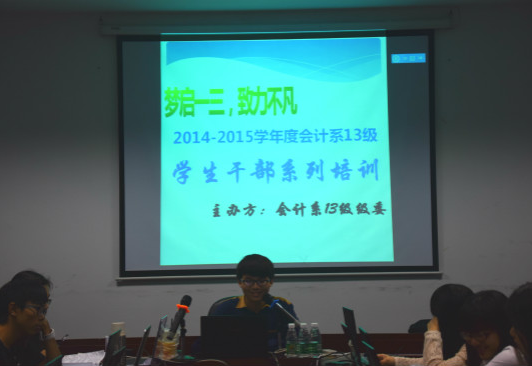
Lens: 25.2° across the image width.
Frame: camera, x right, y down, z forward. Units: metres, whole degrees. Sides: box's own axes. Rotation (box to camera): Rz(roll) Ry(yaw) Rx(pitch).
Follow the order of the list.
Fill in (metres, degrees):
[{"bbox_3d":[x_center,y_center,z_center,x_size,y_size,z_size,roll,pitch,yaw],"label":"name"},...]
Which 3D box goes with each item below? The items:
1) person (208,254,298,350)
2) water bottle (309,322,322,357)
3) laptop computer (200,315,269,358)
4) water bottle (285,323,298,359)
[{"bbox_3d":[-0.056,1.012,6.187,0.520,1.270,0.800,-1,-1,0],"label":"person"},{"bbox_3d":[0.249,0.798,6.050,0.058,0.171,0.058,-1,-1,0],"label":"water bottle"},{"bbox_3d":[-0.158,0.772,6.062,0.340,0.220,0.320,-1,-1,1],"label":"laptop computer"},{"bbox_3d":[0.131,0.798,6.040,0.058,0.171,0.058,-1,-1,0],"label":"water bottle"}]

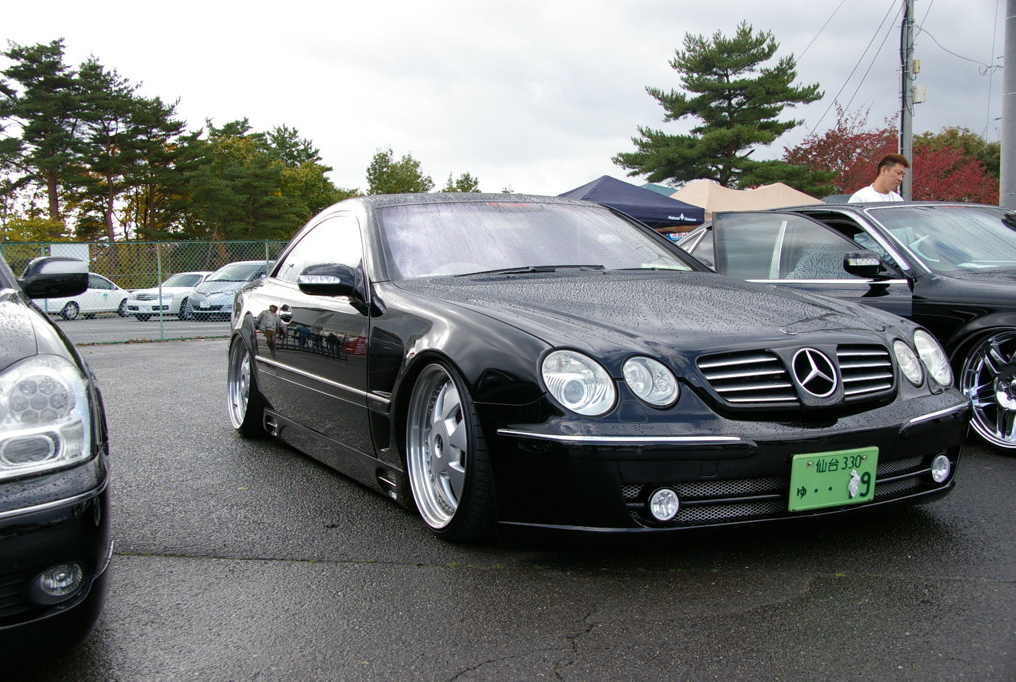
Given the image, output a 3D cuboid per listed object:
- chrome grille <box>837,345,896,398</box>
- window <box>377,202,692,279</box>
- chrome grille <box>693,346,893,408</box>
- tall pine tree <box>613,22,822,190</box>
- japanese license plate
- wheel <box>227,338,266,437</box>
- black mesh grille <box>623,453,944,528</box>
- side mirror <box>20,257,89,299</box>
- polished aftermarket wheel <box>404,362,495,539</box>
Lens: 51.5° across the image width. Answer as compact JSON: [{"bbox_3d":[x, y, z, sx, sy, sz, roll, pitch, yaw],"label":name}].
[{"bbox_3d":[1.109,0.084,3.251,0.290,0.150,0.100,-2,3,-27],"label":"chrome grille"},{"bbox_3d":[0.138,-0.430,4.603,1.400,0.130,0.750,-2,33,-27],"label":"window"},{"bbox_3d":[0.898,0.101,3.134,0.775,0.175,0.130,-2,3,-27],"label":"chrome grille"},{"bbox_3d":[7.256,-5.961,36.243,6.795,9.752,6.455,-1,3,0],"label":"tall pine tree"},{"bbox_3d":[0.949,0.399,3.055,0.330,0.165,0.020,-2,8,-27],"label":"japanese license plate"},{"bbox_3d":[-1.433,0.237,6.077,0.250,0.635,0.635,1,2,-27],"label":"wheel"},{"bbox_3d":[0.909,0.426,3.136,1.240,0.145,0.200,-2,3,-27],"label":"black mesh grille"},{"bbox_3d":[-1.507,-0.211,3.500,0.200,0.140,0.115,-2,3,-29],"label":"side mirror"},{"bbox_3d":[-0.131,0.347,3.505,0.250,0.635,0.635,1,2,-27],"label":"polished aftermarket wheel"}]

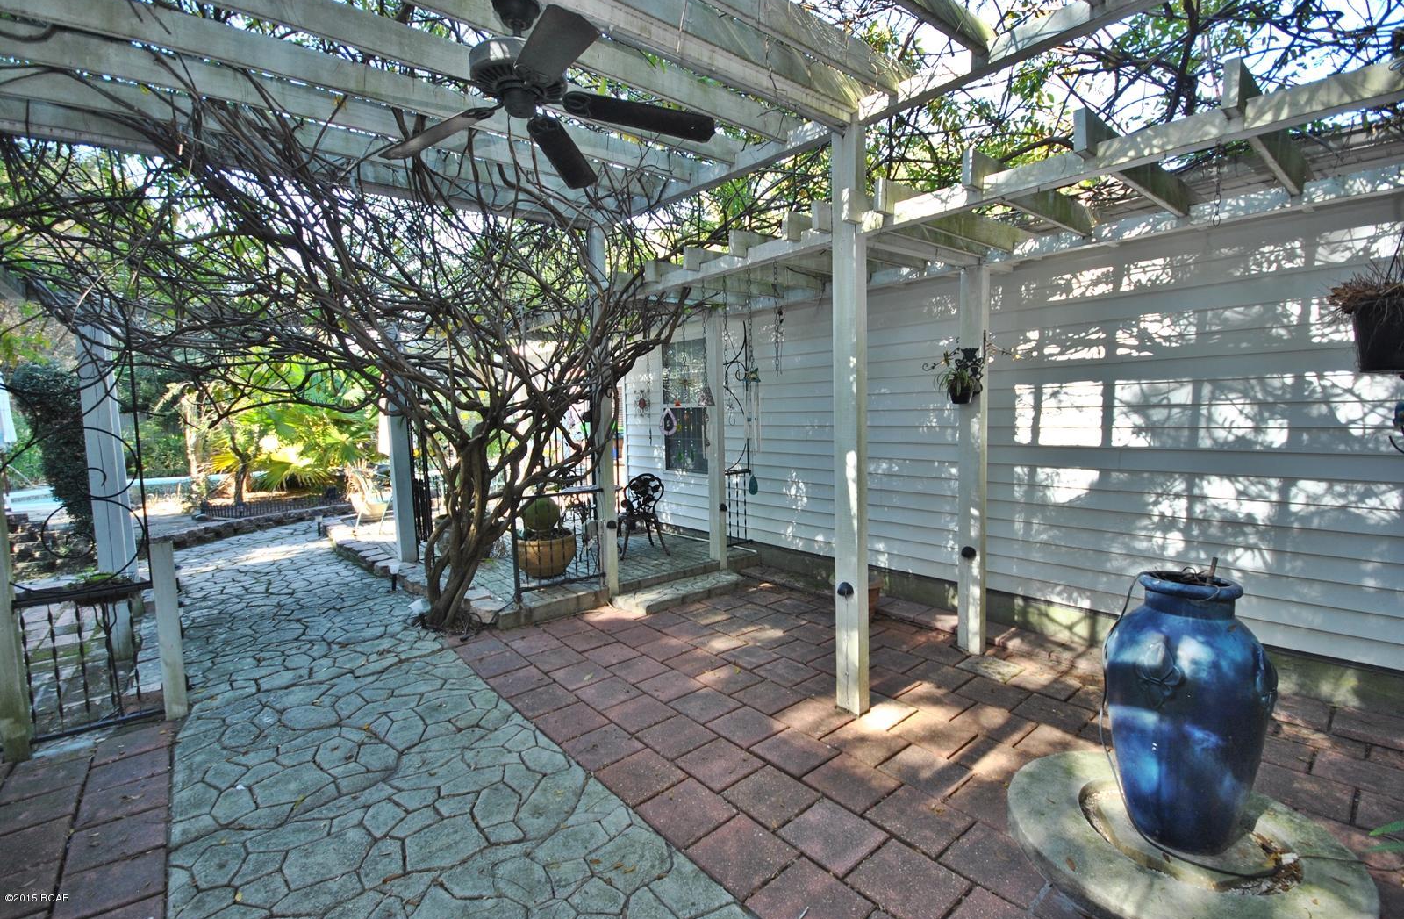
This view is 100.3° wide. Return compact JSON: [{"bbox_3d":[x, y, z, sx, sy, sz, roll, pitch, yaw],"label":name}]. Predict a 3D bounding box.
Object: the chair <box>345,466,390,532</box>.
[{"bbox_3d":[-4.436,0.526,7.988,0.570,0.860,0.600,0,5,18],"label":"chair"}]

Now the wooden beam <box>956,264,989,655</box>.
[{"bbox_3d":[1.750,0.025,3.751,0.088,2.460,0.138,-6,6,-41],"label":"wooden beam"}]

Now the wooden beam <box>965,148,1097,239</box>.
[{"bbox_3d":[1.620,-1.233,2.808,1.360,0.142,0.040,-5,6,-38],"label":"wooden beam"}]

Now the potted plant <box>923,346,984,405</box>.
[{"bbox_3d":[1.569,-0.524,3.634,0.210,0.310,0.270,-6,6,-41],"label":"potted plant"}]

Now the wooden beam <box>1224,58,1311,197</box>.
[{"bbox_3d":[2.159,-1.198,2.216,1.360,0.142,0.040,-5,6,-38],"label":"wooden beam"}]

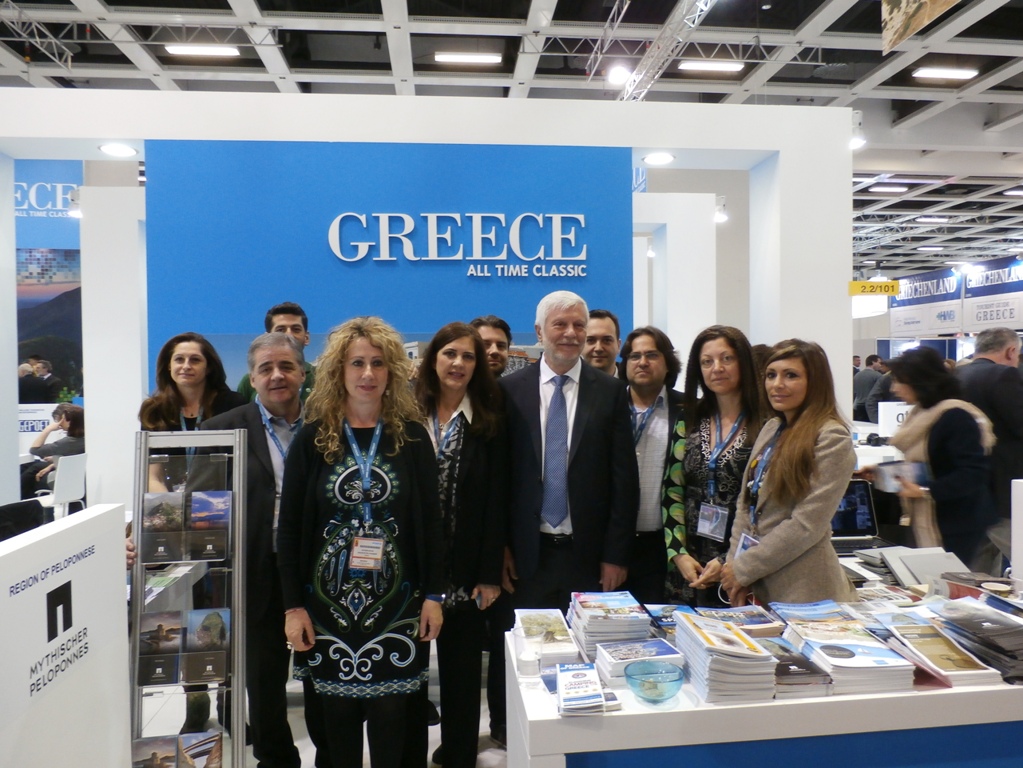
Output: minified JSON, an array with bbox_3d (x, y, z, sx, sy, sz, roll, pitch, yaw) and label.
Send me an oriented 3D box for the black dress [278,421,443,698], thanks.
[{"bbox_3d":[-0.476,0.553,2.330,0.500,0.880,0.300,-1,1,-9],"label":"black dress"}]

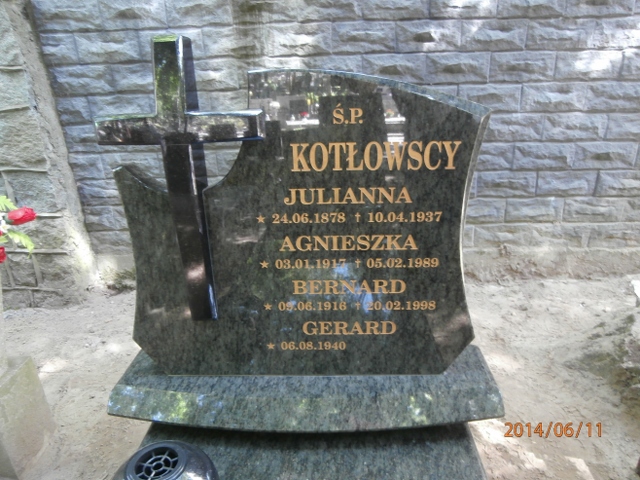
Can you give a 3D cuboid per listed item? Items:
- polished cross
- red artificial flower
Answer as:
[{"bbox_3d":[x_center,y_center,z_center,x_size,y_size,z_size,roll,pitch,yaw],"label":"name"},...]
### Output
[{"bbox_3d":[-0.344,-0.120,1.149,0.414,0.735,0.121,-1,20,2],"label":"polished cross"},{"bbox_3d":[-0.787,-0.065,1.170,0.071,0.042,0.042,-11,0,-2],"label":"red artificial flower"}]

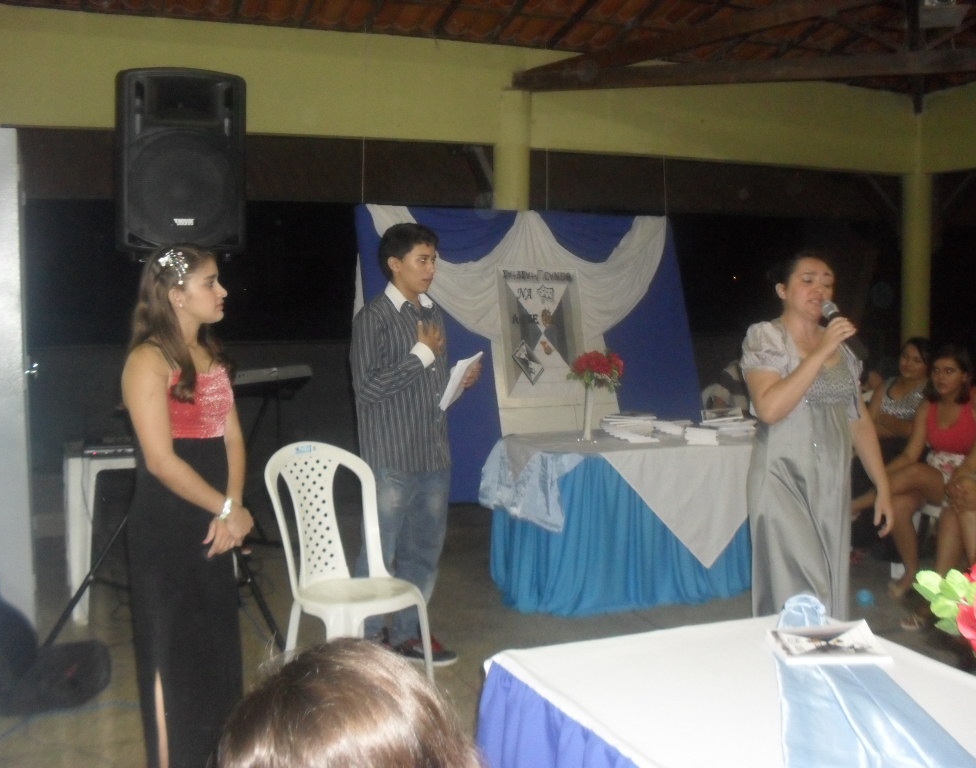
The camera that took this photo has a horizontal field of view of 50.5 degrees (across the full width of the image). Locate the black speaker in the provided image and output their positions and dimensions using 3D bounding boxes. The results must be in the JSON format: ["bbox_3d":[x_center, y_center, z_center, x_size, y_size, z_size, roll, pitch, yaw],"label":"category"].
[{"bbox_3d":[-1.235,-0.872,4.142,0.450,0.700,0.400,-2,5,-24],"label":"black speaker"}]

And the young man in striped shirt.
[{"bbox_3d":[-0.290,0.220,4.032,0.440,1.690,0.480,3,6,32],"label":"young man in striped shirt"}]

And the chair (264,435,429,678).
[{"bbox_3d":[-0.440,0.660,3.506,0.430,0.890,0.520,-4,6,-38],"label":"chair"}]

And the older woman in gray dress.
[{"bbox_3d":[1.160,0.298,3.757,0.540,1.570,0.420,-2,5,-20],"label":"older woman in gray dress"}]

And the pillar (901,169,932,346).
[{"bbox_3d":[3.390,-0.478,8.138,0.240,2.400,0.240,-2,5,-22],"label":"pillar"}]

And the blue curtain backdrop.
[{"bbox_3d":[0.320,-0.182,6.728,2.420,1.920,0.120,-2,5,-22],"label":"blue curtain backdrop"}]

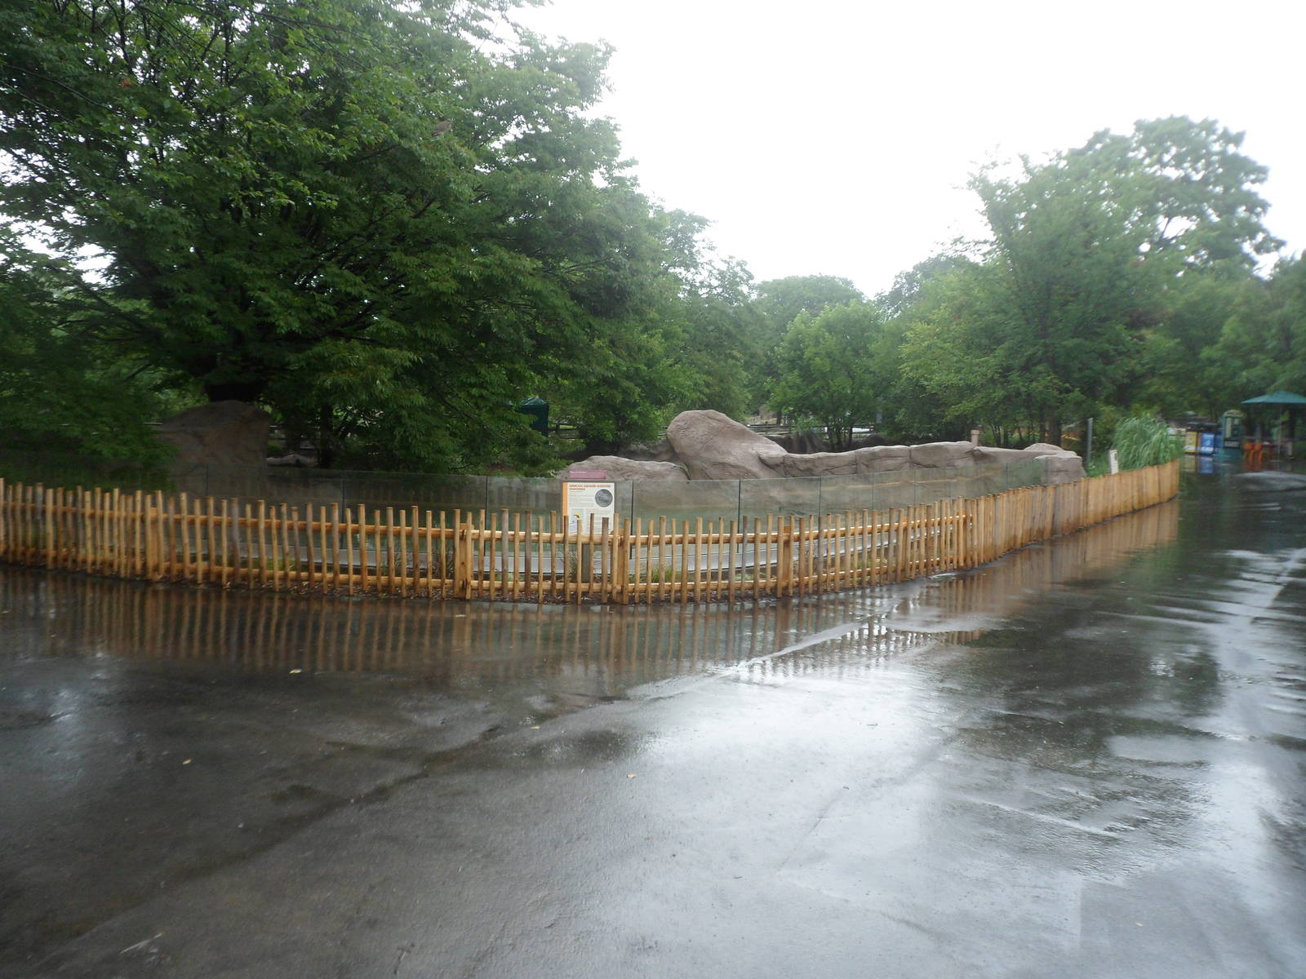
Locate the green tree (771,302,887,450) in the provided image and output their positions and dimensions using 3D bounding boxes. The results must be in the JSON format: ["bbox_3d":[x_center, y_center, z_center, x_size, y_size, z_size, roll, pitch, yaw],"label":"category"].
[{"bbox_3d":[6.220,-4.020,36.000,4.000,5.200,4.000,1,4,0],"label":"green tree"}]

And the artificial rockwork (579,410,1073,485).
[{"bbox_3d":[3.250,-0.551,16.200,9.000,1.350,2.400,-2,5,-29],"label":"artificial rockwork"}]

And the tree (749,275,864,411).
[{"bbox_3d":[9.408,-8.228,62.000,7.200,9.500,7.200,1,4,0],"label":"tree"}]

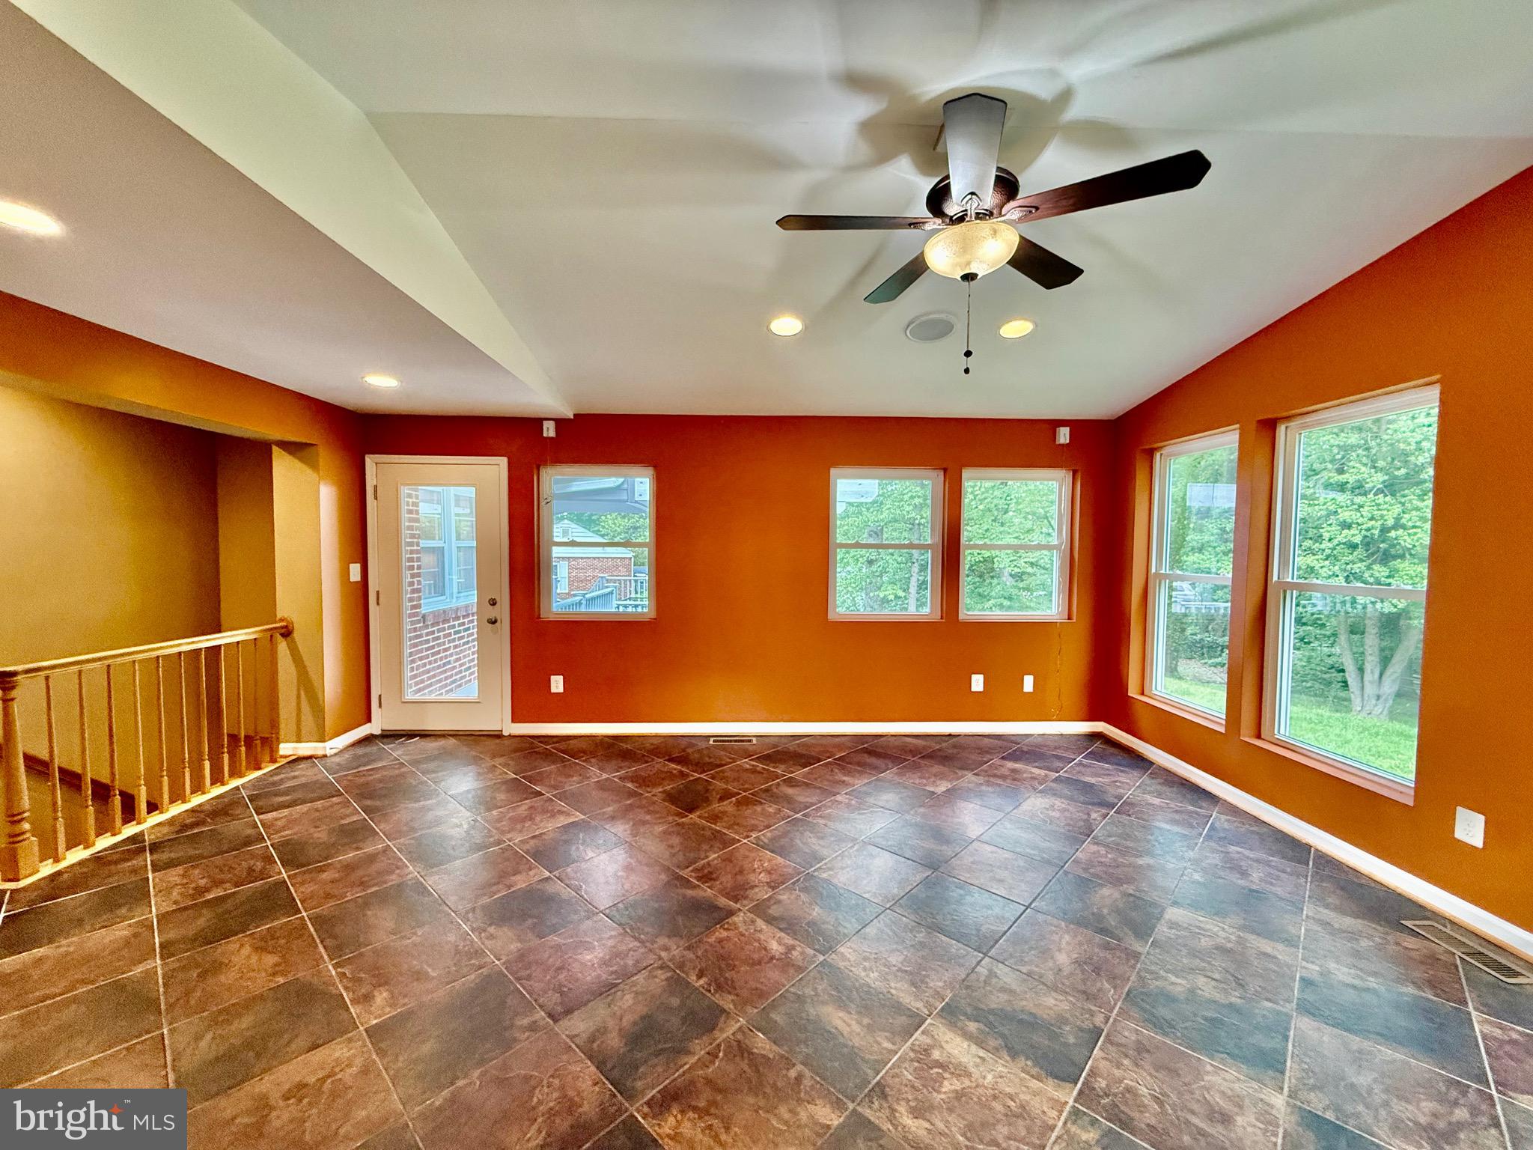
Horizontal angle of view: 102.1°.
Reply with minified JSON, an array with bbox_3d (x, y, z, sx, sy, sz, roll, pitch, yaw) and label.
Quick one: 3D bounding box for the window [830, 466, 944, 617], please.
[{"bbox_3d":[0.937,-0.237,4.910,0.913,1.181,0.090,0,3,-2],"label":"window"}]

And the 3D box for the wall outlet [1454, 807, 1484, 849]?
[{"bbox_3d":[2.752,0.990,2.431,0.010,0.125,0.088,0,3,-2],"label":"wall outlet"}]

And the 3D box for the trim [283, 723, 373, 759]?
[{"bbox_3d":[-3.207,1.197,4.505,0.348,0.100,0.459,0,3,-2],"label":"trim"}]

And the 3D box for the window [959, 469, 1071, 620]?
[{"bbox_3d":[1.967,-0.232,4.942,0.918,1.181,0.090,0,3,-2],"label":"window"}]

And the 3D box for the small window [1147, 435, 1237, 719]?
[{"bbox_3d":[2.830,0.008,4.099,0.090,1.802,0.922,0,3,-2],"label":"small window"}]

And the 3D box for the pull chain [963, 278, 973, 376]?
[{"bbox_3d":[0.677,-0.829,2.075,0.030,0.319,0.030,0,3,-2],"label":"pull chain"}]

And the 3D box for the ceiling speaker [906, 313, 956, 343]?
[{"bbox_3d":[0.901,-1.343,3.391,0.280,0.025,0.280,0,-6,-2],"label":"ceiling speaker"}]

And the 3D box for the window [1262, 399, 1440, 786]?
[{"bbox_3d":[2.862,0.062,3.048,0.090,1.802,0.915,0,3,-2],"label":"window"}]

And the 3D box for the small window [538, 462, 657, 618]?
[{"bbox_3d":[-1.298,-0.248,4.841,0.912,1.181,0.090,0,3,-2],"label":"small window"}]

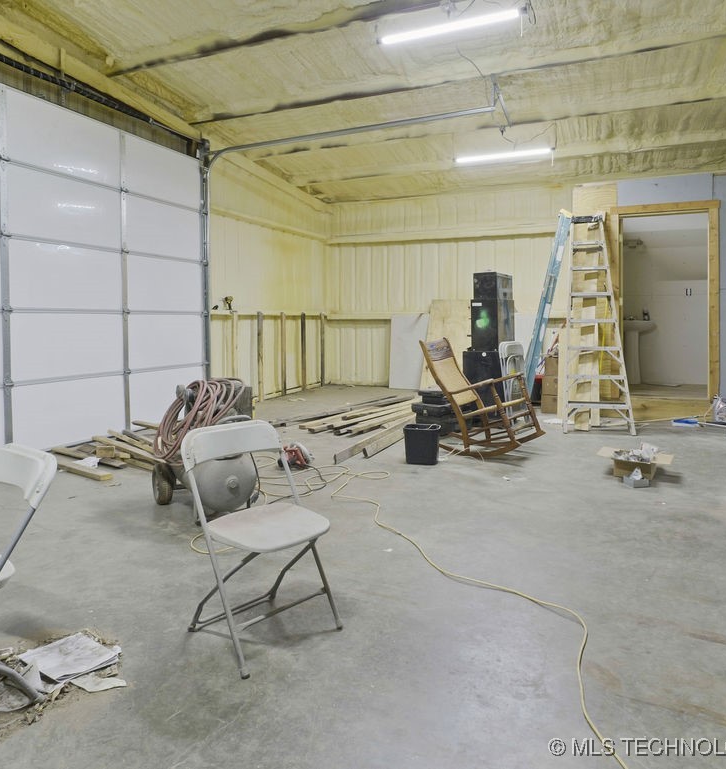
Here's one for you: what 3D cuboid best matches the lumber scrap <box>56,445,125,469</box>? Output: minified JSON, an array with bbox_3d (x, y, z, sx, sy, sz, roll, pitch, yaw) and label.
[{"bbox_3d":[-2.255,0.594,4.420,0.860,0.035,0.120,3,6,31],"label":"lumber scrap"}]

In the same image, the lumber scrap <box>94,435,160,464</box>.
[{"bbox_3d":[-2.030,0.543,4.580,1.300,0.045,0.090,5,7,40],"label":"lumber scrap"}]

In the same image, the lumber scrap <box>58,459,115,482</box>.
[{"bbox_3d":[-2.132,0.641,4.023,0.680,0.040,0.090,3,6,32],"label":"lumber scrap"}]

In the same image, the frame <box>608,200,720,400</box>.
[{"bbox_3d":[3.435,-0.945,6.145,1.090,2.190,0.130,2,6,23],"label":"frame"}]

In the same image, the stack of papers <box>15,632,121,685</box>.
[{"bbox_3d":[-0.993,0.919,1.800,0.235,0.040,0.195,4,7,38],"label":"stack of papers"}]

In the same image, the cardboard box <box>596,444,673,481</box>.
[{"bbox_3d":[2.097,0.604,4.100,0.500,0.140,0.300,4,7,33],"label":"cardboard box"}]

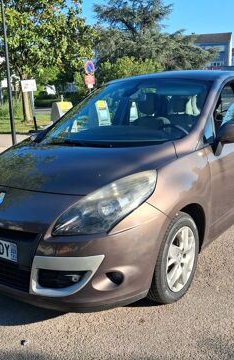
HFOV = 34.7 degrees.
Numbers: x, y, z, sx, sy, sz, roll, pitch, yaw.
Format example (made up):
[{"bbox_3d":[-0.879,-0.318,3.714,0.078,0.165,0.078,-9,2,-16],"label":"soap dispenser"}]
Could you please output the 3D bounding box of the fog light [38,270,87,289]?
[{"bbox_3d":[-0.299,0.551,2.071,0.260,0.120,0.110,3,13,23],"label":"fog light"}]

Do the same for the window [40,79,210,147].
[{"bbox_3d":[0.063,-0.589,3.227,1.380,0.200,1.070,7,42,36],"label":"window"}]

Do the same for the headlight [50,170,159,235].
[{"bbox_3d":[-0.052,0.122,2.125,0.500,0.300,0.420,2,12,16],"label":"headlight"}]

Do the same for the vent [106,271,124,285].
[{"bbox_3d":[-0.009,0.531,2.029,0.100,0.085,0.060,1,12,12],"label":"vent"}]

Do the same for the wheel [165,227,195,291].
[{"bbox_3d":[0.392,0.516,2.499,0.160,0.445,0.445,7,15,36],"label":"wheel"}]

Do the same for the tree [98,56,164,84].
[{"bbox_3d":[1.010,-7.105,28.000,4.700,4.200,4.200,-2,12,0],"label":"tree"}]

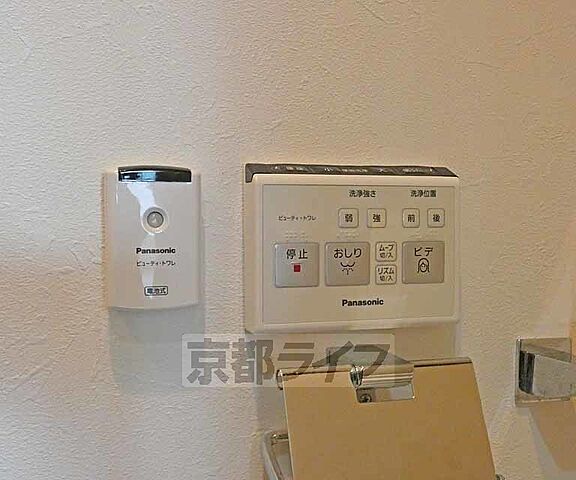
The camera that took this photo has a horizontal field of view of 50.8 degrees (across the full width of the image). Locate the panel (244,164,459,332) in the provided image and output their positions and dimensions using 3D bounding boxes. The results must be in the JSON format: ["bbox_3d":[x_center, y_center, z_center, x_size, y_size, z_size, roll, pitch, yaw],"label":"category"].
[{"bbox_3d":[0.048,0.004,0.453,0.156,0.118,0.027,-1,4,-10],"label":"panel"}]

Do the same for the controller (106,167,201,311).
[{"bbox_3d":[-0.095,-0.002,0.428,0.064,0.098,0.025,-1,4,-10],"label":"controller"}]

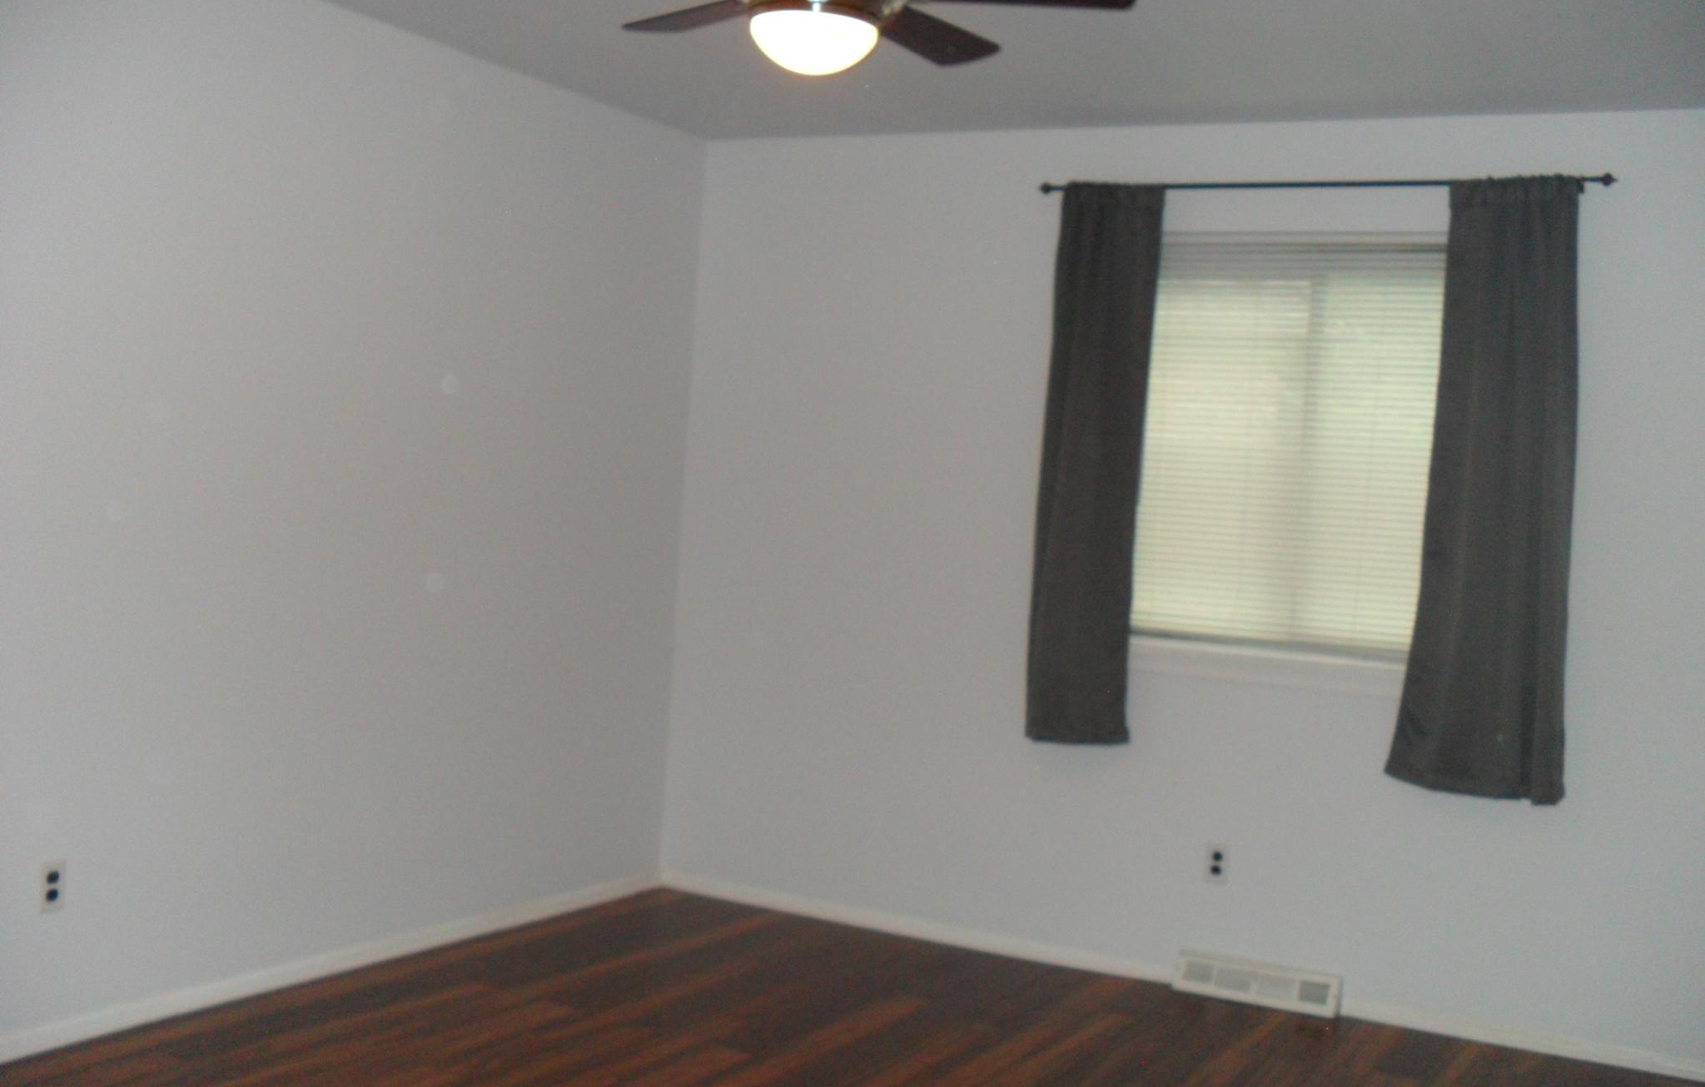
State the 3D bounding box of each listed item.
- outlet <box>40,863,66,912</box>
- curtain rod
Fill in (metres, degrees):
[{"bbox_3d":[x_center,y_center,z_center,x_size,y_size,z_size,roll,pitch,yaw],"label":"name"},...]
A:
[{"bbox_3d":[-1.676,0.723,3.622,0.010,0.115,0.071,5,1,27],"label":"outlet"},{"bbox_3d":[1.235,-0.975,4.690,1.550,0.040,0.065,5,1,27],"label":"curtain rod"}]

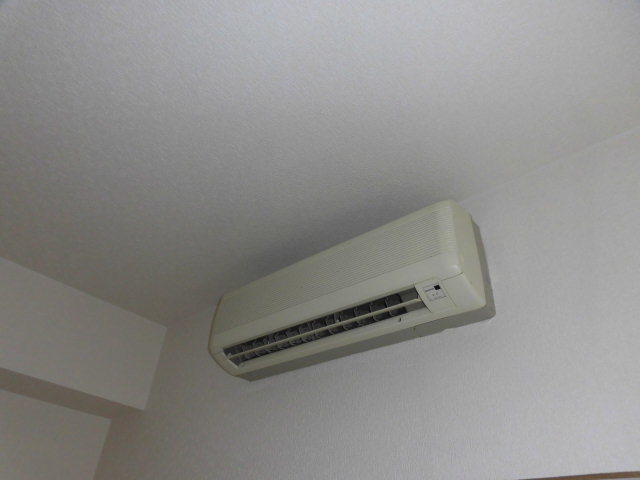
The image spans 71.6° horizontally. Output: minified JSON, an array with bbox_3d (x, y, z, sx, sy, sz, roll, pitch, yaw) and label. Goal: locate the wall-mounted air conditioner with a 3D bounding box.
[{"bbox_3d":[0.033,0.159,1.202,0.795,0.264,0.179,-25,-45,33],"label":"wall-mounted air conditioner"}]

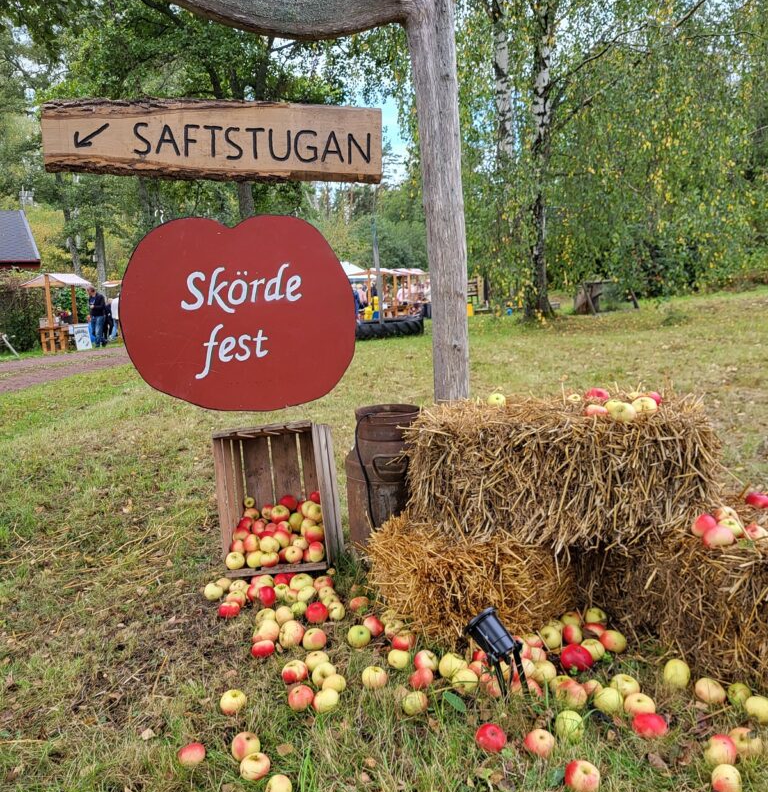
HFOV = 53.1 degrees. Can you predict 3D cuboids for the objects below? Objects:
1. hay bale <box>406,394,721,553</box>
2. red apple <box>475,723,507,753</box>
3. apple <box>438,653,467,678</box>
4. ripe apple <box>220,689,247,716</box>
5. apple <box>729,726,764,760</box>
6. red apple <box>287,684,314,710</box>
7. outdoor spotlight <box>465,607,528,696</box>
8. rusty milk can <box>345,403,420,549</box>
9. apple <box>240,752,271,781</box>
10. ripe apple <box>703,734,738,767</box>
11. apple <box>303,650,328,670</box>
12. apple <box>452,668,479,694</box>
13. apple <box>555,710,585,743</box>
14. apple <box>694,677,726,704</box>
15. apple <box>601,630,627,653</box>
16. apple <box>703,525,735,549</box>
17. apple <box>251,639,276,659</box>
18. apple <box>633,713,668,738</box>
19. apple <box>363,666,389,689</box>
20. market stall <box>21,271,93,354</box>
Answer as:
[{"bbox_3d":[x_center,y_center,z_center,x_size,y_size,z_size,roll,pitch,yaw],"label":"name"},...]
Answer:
[{"bbox_3d":[0.612,0.237,2.745,0.977,0.361,0.461,0,8,14],"label":"hay bale"},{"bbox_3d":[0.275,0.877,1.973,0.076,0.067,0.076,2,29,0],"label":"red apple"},{"bbox_3d":[0.211,0.831,2.371,0.081,0.075,0.081,-3,9,0],"label":"apple"},{"bbox_3d":[-0.424,0.863,2.166,0.071,0.064,0.071,0,9,0],"label":"ripe apple"},{"bbox_3d":[0.944,0.904,2.008,0.076,0.070,0.076,-3,9,0],"label":"apple"},{"bbox_3d":[-0.224,0.820,2.085,0.070,0.069,0.070,-2,8,0],"label":"red apple"},{"bbox_3d":[0.335,0.758,2.273,0.165,0.240,0.120,6,12,42],"label":"outdoor spotlight"},{"bbox_3d":[0.022,0.361,3.331,0.386,0.631,0.386,-2,8,0],"label":"rusty milk can"},{"bbox_3d":[-0.335,0.967,2.005,0.076,0.065,0.076,-1,9,0],"label":"apple"},{"bbox_3d":[0.798,0.840,1.821,0.072,0.067,0.072,-1,9,0],"label":"ripe apple"},{"bbox_3d":[-0.209,0.825,2.399,0.070,0.063,0.070,0,9,0],"label":"apple"},{"bbox_3d":[0.240,0.838,2.258,0.074,0.067,0.074,-1,9,0],"label":"apple"},{"bbox_3d":[0.475,0.844,1.962,0.072,0.071,0.072,-1,9,0],"label":"apple"},{"bbox_3d":[0.932,0.844,2.205,0.077,0.072,0.077,-3,9,0],"label":"apple"},{"bbox_3d":[0.701,0.751,2.348,0.076,0.070,0.076,-2,8,0],"label":"apple"},{"bbox_3d":[0.906,0.382,2.080,0.082,0.070,0.082,-1,9,0],"label":"apple"},{"bbox_3d":[-0.393,0.825,2.508,0.069,0.062,0.069,0,9,0],"label":"apple"},{"bbox_3d":[0.666,0.824,1.926,0.072,0.065,0.072,0,9,0],"label":"apple"},{"bbox_3d":[-0.026,0.854,2.327,0.076,0.067,0.076,-1,9,0],"label":"apple"},{"bbox_3d":[-9.226,-2.353,21.800,1.220,2.200,1.950,-2,9,2],"label":"market stall"}]

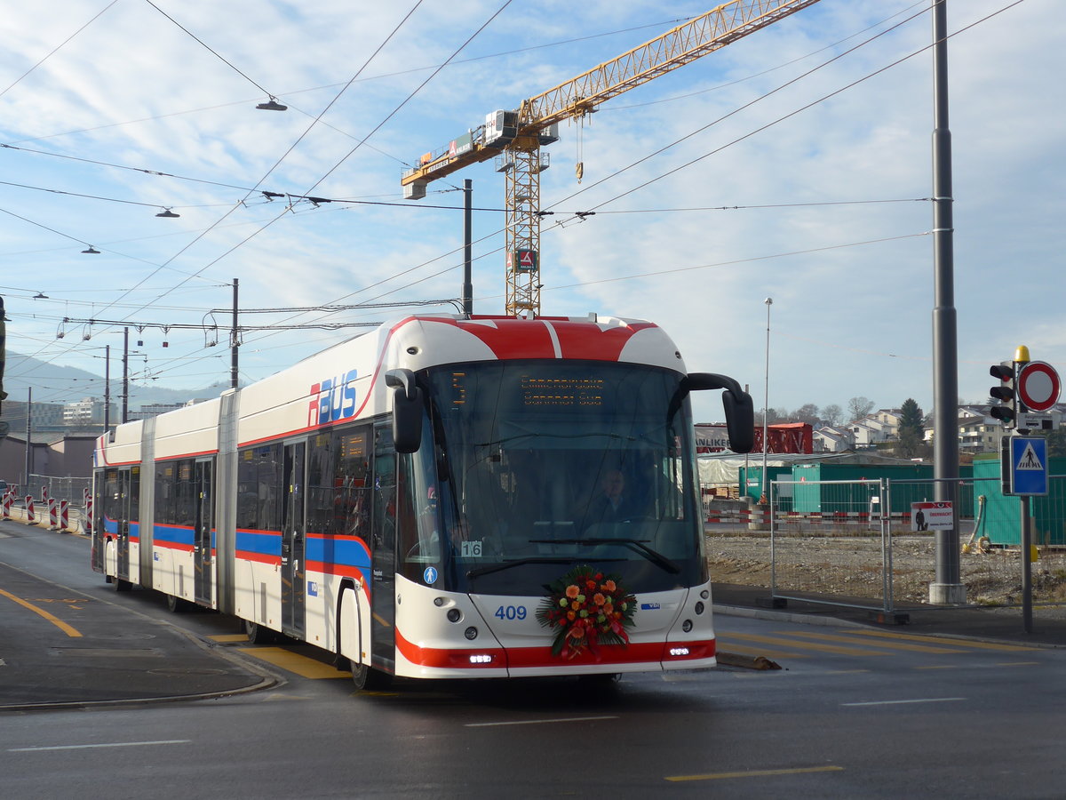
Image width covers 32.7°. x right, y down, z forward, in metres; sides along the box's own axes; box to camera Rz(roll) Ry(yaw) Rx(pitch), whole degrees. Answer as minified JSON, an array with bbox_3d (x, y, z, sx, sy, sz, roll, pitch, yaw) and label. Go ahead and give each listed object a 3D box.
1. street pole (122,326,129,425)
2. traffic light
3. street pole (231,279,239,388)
[{"bbox_3d":[-21.819,1.081,97.191,0.340,10.000,0.340,0,-4,0],"label":"street pole"},{"bbox_3d":[5.607,-0.069,21.700,0.360,0.800,0.270,2,-4,-27],"label":"traffic light"},{"bbox_3d":[-12.102,0.052,73.691,0.340,10.000,0.340,0,-4,0],"label":"street pole"}]

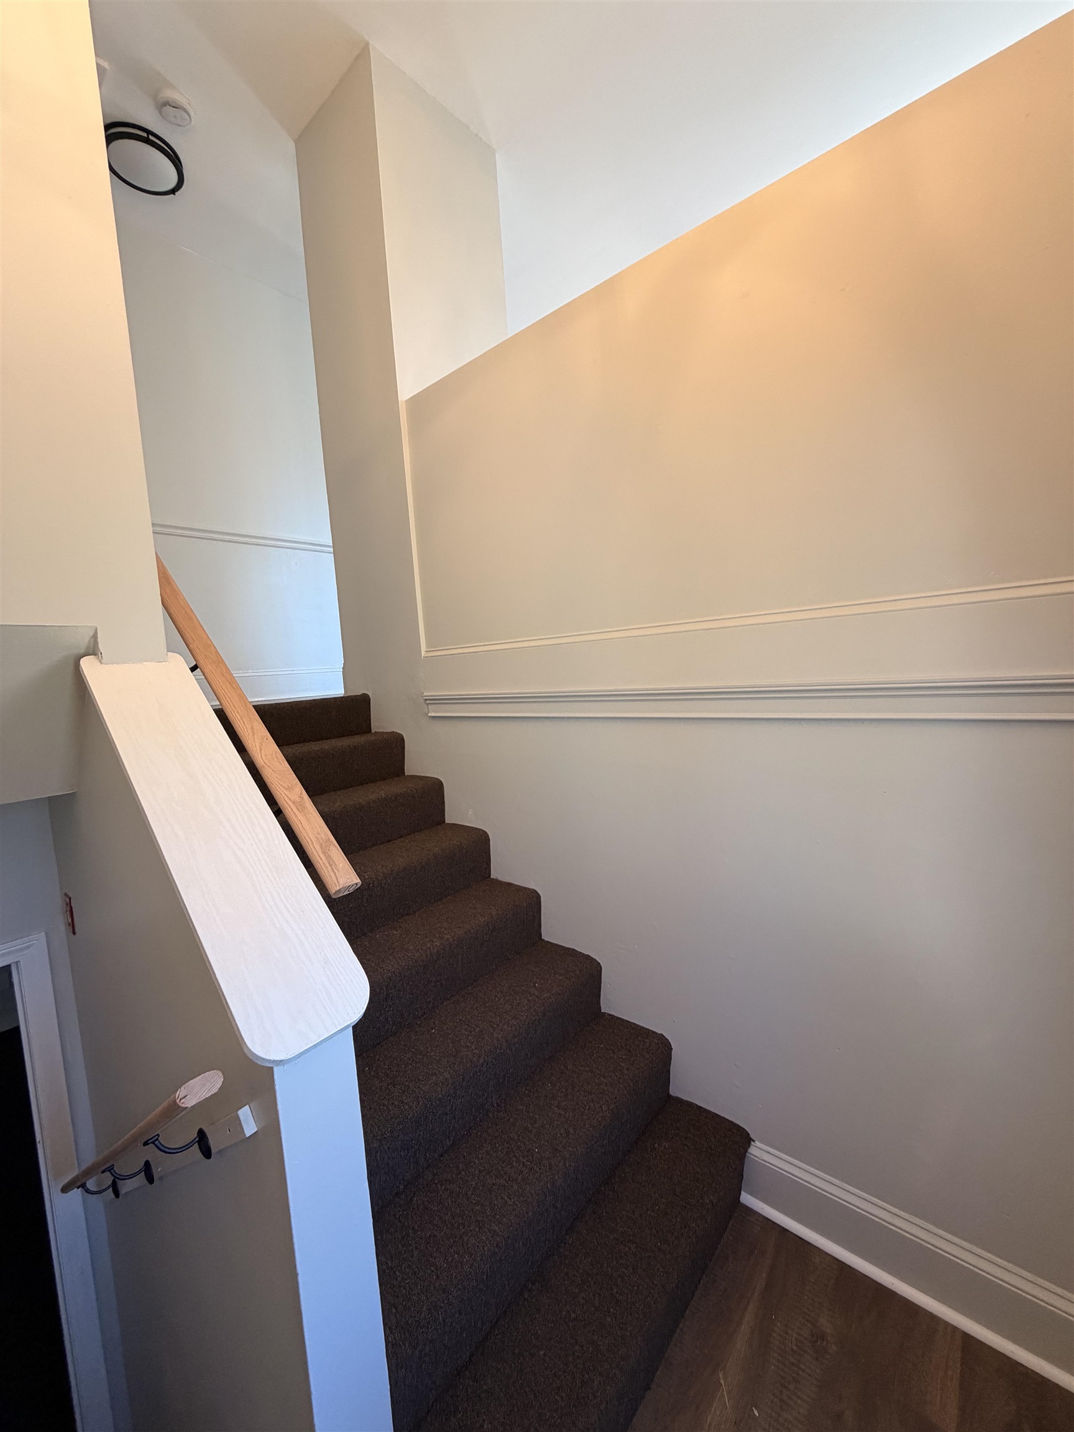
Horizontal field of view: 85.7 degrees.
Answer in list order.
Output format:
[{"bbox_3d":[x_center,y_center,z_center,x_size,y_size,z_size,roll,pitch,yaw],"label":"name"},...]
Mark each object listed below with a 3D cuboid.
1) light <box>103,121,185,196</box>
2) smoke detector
[{"bbox_3d":[-1.744,-2.452,2.558,0.306,0.067,0.306,0,6,41],"label":"light"},{"bbox_3d":[-1.469,-2.466,2.359,0.138,0.042,0.138,0,6,41],"label":"smoke detector"}]

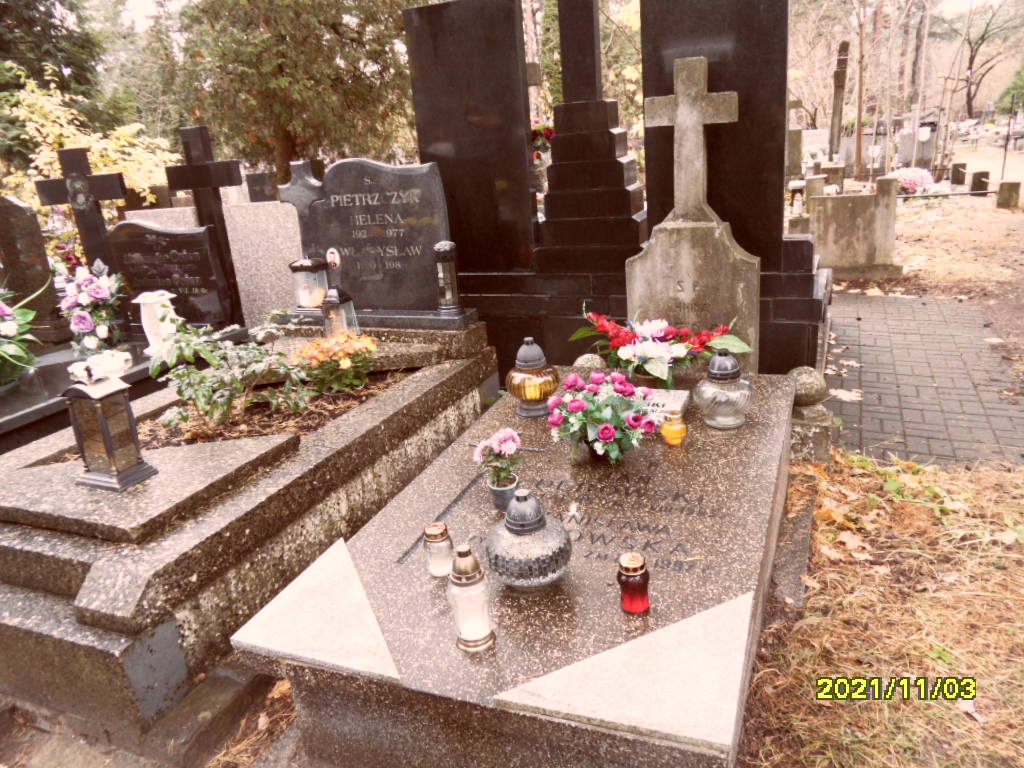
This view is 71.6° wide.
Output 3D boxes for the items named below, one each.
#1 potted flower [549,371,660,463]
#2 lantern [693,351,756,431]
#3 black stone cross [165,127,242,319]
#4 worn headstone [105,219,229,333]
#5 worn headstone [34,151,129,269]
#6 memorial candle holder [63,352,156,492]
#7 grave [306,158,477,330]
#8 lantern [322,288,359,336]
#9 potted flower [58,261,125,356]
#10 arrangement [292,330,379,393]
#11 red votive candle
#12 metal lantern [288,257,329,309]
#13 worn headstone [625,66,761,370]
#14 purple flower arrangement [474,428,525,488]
[{"bbox_3d":[0.260,0.085,2.123,0.330,0.265,0.300,-3,17,3],"label":"potted flower"},{"bbox_3d":[0.777,0.009,2.582,0.222,0.276,0.222,4,20,21],"label":"lantern"},{"bbox_3d":[-1.740,-0.886,4.142,0.494,1.142,0.100,3,19,22],"label":"black stone cross"},{"bbox_3d":[-2.025,-0.657,4.200,0.778,0.614,0.080,3,19,22],"label":"worn headstone"},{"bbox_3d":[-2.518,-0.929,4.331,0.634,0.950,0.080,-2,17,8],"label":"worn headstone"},{"bbox_3d":[-1.232,0.113,2.141,0.197,0.384,0.149,3,19,22],"label":"memorial candle holder"},{"bbox_3d":[-0.725,-0.775,3.920,1.020,0.910,0.200,4,20,21],"label":"grave"},{"bbox_3d":[-0.883,-0.335,3.645,0.145,0.305,0.140,2,18,18],"label":"lantern"},{"bbox_3d":[-2.233,-0.412,3.770,0.360,0.490,0.300,4,20,21],"label":"potted flower"},{"bbox_3d":[-0.881,-0.116,3.470,0.390,0.260,0.380,4,20,21],"label":"arrangement"},{"bbox_3d":[0.288,0.462,1.675,0.076,0.138,0.076,4,20,21],"label":"red votive candle"},{"bbox_3d":[-1.114,-0.535,3.876,0.155,0.295,0.145,2,18,18],"label":"metal lantern"},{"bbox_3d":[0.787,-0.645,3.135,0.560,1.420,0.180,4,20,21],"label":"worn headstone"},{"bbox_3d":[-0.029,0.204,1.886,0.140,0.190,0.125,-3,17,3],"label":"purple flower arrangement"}]

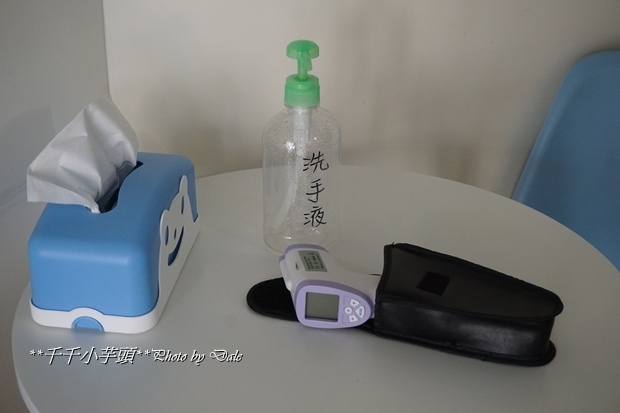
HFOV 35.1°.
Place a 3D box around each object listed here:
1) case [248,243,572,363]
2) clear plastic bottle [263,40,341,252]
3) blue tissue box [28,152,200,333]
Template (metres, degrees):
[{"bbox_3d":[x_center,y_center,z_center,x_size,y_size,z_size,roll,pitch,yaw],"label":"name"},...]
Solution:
[{"bbox_3d":[0.089,0.078,0.940,0.300,0.046,0.113,9,28,15],"label":"case"},{"bbox_3d":[-0.008,-0.065,1.029,0.082,0.218,0.082,1,27,0],"label":"clear plastic bottle"},{"bbox_3d":[-0.192,0.028,0.987,0.122,0.084,0.219,4,27,6],"label":"blue tissue box"}]

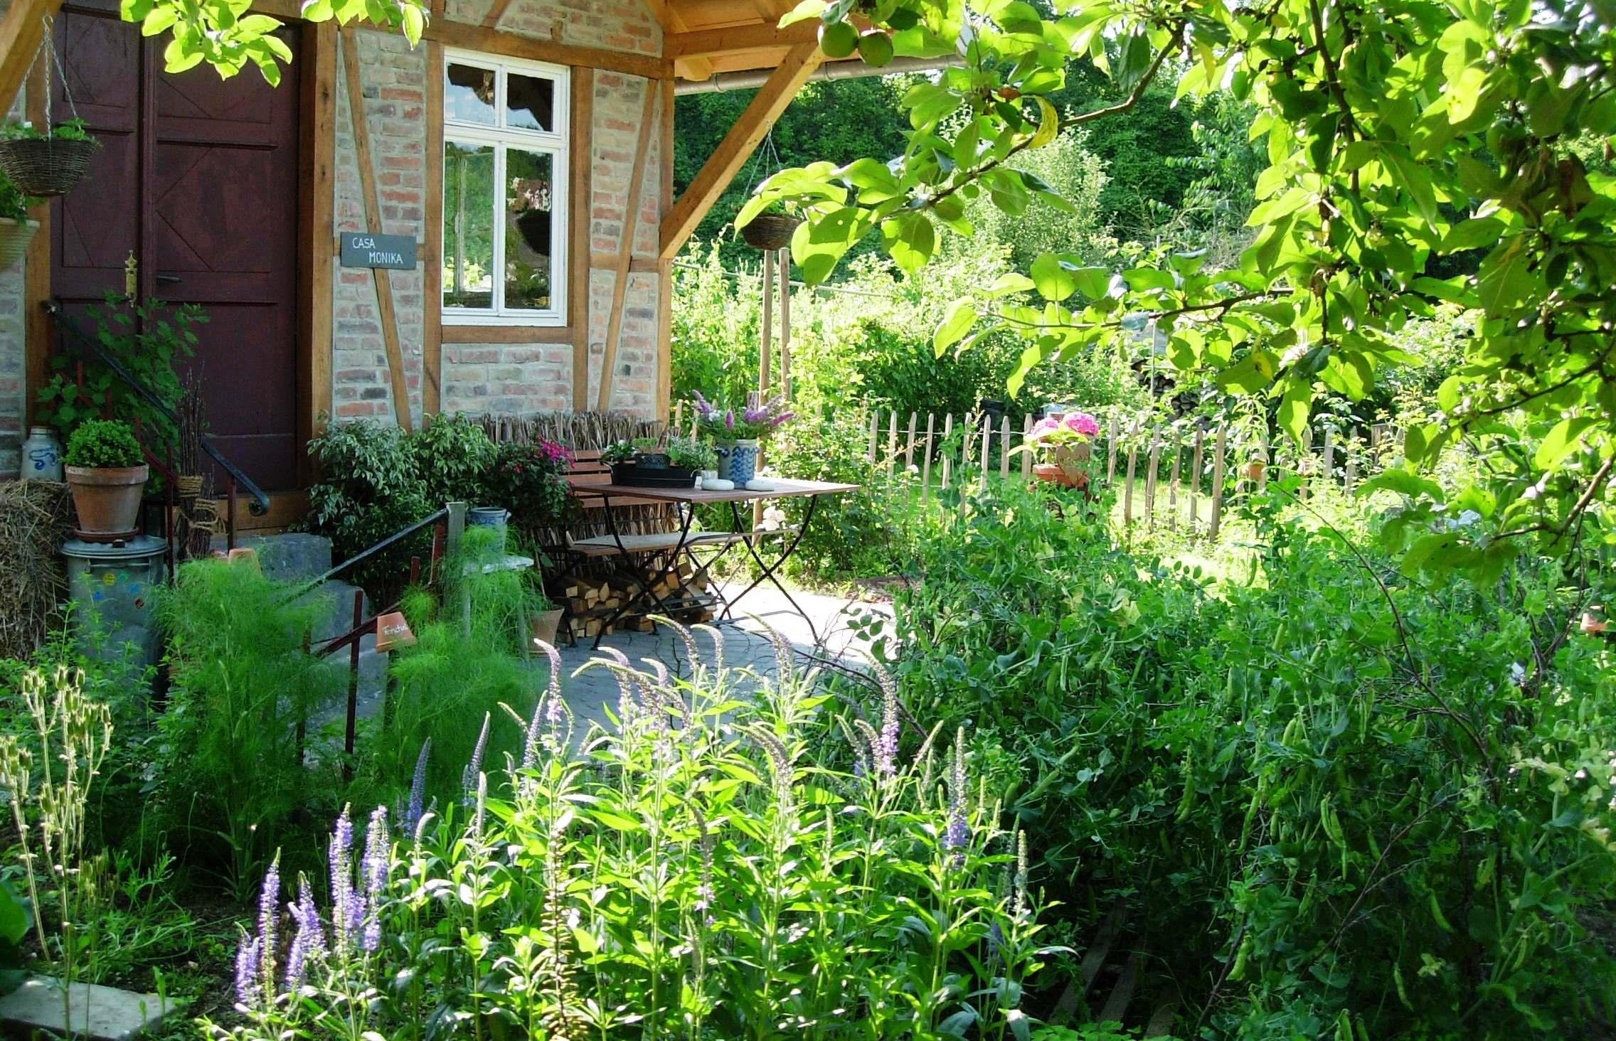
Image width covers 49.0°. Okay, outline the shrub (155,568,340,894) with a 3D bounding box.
[{"bbox_3d":[-1.452,0.532,4.600,0.470,0.860,0.460,0,6,-18],"label":"shrub"}]

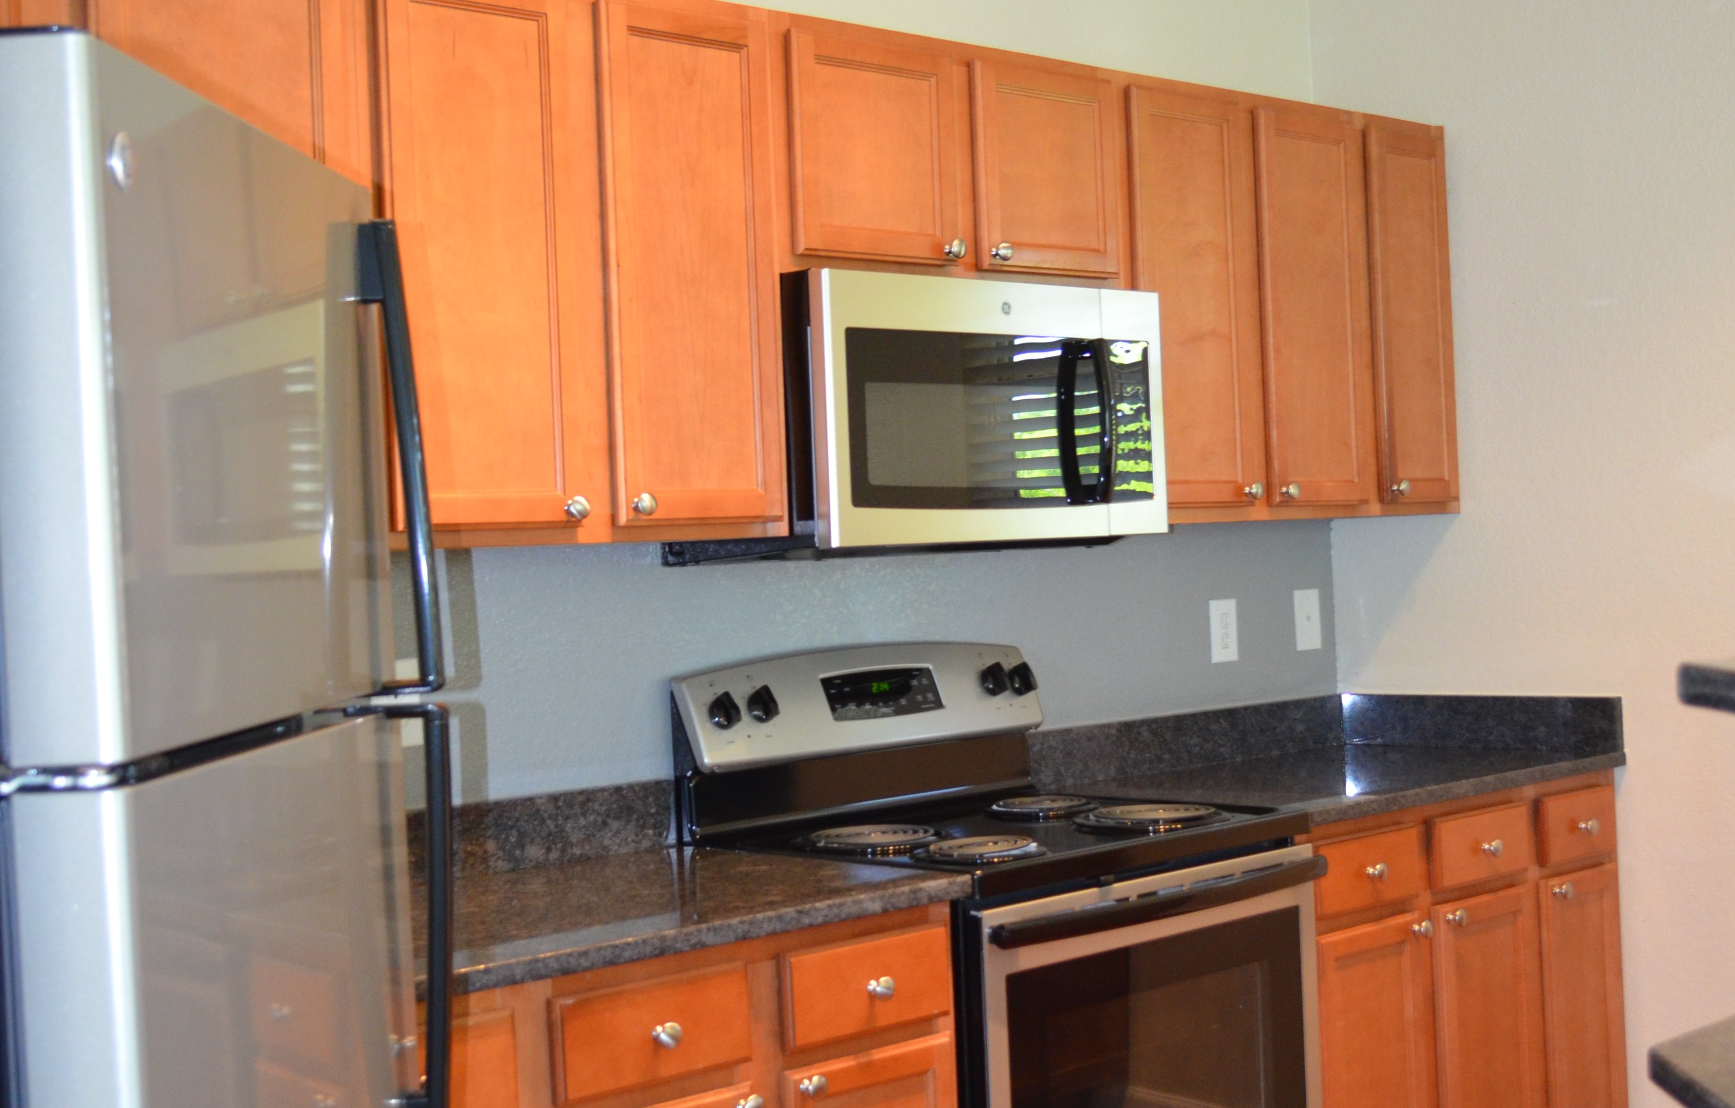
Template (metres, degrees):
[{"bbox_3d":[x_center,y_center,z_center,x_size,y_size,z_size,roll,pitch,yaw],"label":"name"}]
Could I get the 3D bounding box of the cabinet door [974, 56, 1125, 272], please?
[{"bbox_3d":[0.286,-0.608,3.832,0.330,0.324,0.024,-3,1,-45],"label":"cabinet door"}]

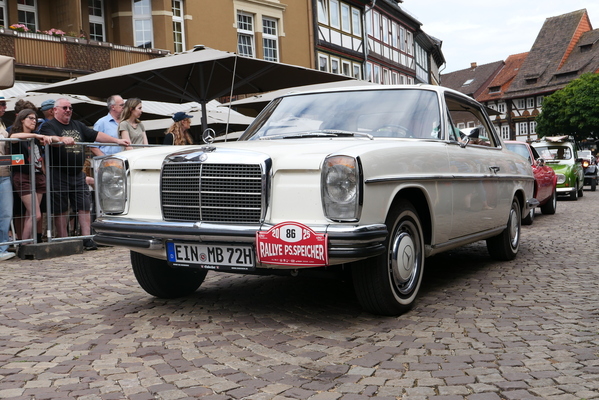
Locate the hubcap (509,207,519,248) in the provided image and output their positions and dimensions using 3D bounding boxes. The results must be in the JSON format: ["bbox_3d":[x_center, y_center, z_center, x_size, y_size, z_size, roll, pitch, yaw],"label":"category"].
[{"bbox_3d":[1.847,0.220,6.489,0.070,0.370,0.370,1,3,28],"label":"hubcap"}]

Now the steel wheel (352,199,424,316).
[{"bbox_3d":[0.516,0.311,4.084,0.190,0.640,0.640,1,3,31],"label":"steel wheel"}]

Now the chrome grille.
[{"bbox_3d":[-0.438,-0.033,3.819,0.620,0.300,0.070,1,3,28],"label":"chrome grille"}]

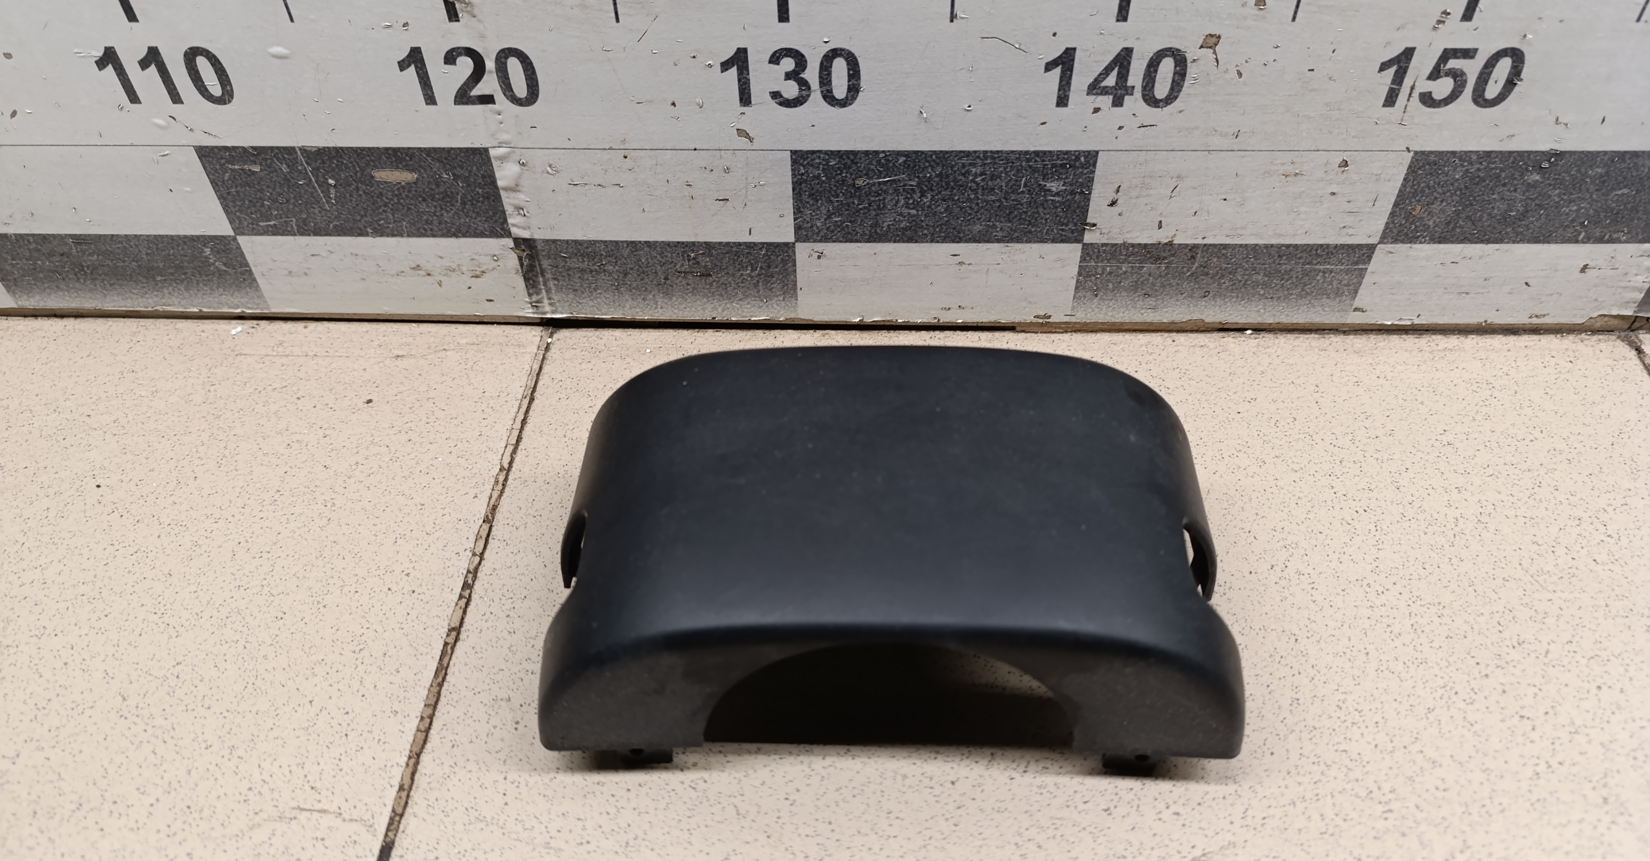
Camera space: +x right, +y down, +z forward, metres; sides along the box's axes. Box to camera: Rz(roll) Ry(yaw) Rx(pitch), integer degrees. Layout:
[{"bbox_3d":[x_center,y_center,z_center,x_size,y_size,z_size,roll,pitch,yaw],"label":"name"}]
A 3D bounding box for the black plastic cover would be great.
[{"bbox_3d":[0.016,0.030,0.296,0.181,0.069,0.103,0,46,2],"label":"black plastic cover"}]

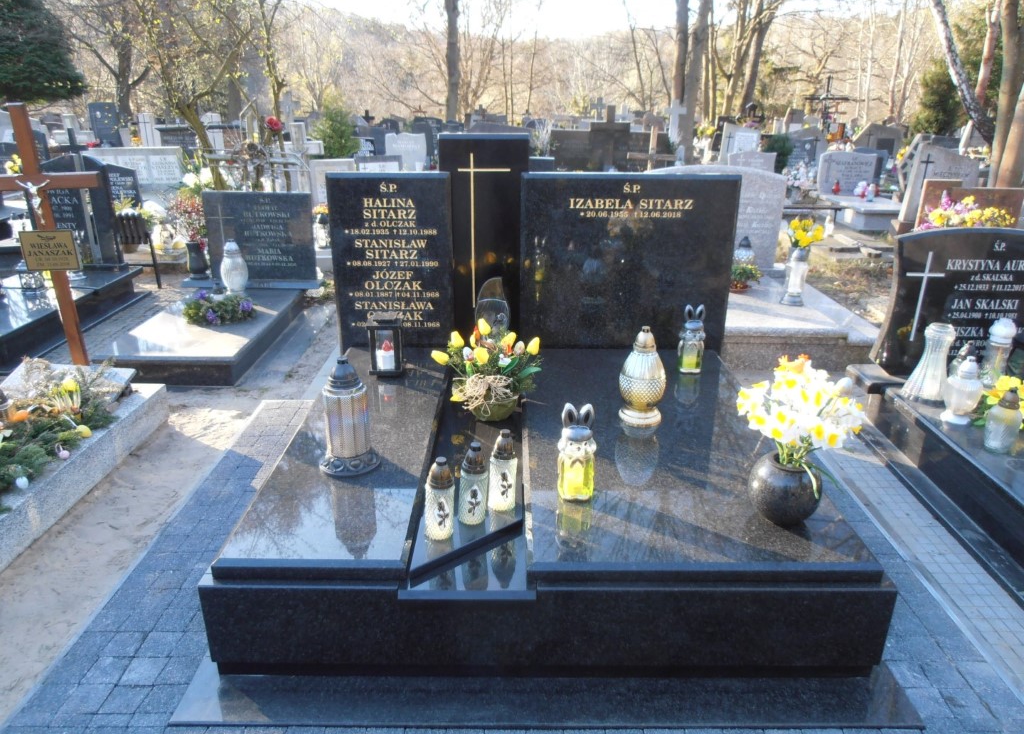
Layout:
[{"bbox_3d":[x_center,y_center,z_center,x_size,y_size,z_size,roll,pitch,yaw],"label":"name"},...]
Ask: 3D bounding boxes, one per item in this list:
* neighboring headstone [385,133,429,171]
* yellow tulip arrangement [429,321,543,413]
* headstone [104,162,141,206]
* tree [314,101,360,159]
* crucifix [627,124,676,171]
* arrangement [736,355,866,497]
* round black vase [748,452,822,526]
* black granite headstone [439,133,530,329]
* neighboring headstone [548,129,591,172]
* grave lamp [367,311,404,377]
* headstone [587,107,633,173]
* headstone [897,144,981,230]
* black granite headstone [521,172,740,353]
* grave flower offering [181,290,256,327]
[{"bbox_3d":[-1.550,-3.150,10.647,0.570,0.680,0.120,0,21,0],"label":"neighboring headstone"},{"bbox_3d":[-0.090,0.010,2.554,0.390,0.370,0.330,0,23,0],"label":"yellow tulip arrangement"},{"bbox_3d":[-3.804,-1.696,6.925,0.454,0.569,0.120,0,21,0],"label":"headstone"},{"bbox_3d":[-2.557,-3.286,10.519,0.660,1.200,0.660,0,21,0],"label":"tree"},{"bbox_3d":[1.584,-2.200,8.101,0.560,1.050,0.080,-1,21,-4],"label":"crucifix"},{"bbox_3d":[0.780,0.167,1.937,0.319,0.406,0.294,0,21,0],"label":"arrangement"},{"bbox_3d":[0.751,0.342,1.968,0.200,0.188,0.200,0,23,0],"label":"round black vase"},{"bbox_3d":[-0.128,-0.580,3.375,0.401,1.015,0.100,0,21,0],"label":"black granite headstone"},{"bbox_3d":[0.838,-3.060,10.344,0.580,0.720,0.140,0,21,0],"label":"neighboring headstone"},{"bbox_3d":[-0.544,-0.107,3.089,0.145,0.268,0.140,0,21,0],"label":"grave lamp"},{"bbox_3d":[1.446,-3.322,10.525,0.590,1.020,0.150,0,21,0],"label":"headstone"},{"bbox_3d":[4.727,-2.026,7.829,0.700,0.860,0.180,0,21,0],"label":"headstone"},{"bbox_3d":[0.520,-0.466,3.315,0.970,0.860,0.100,0,21,0],"label":"black granite headstone"},{"bbox_3d":[-1.847,-0.368,4.462,0.466,0.130,0.329,0,21,0],"label":"grave flower offering"}]

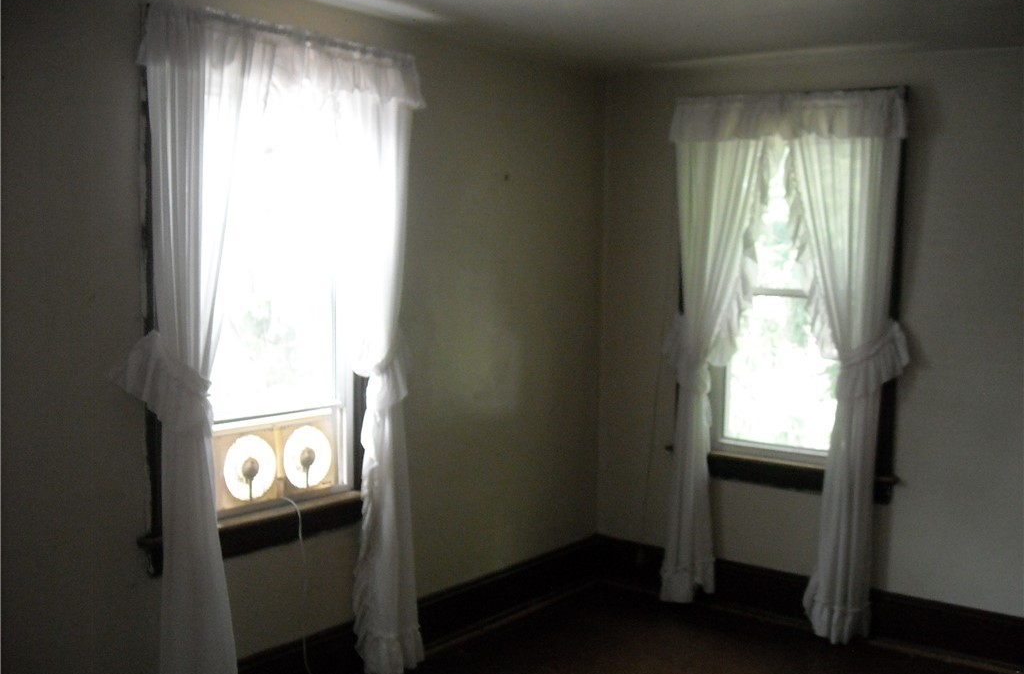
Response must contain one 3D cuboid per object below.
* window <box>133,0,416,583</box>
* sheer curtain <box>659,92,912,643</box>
[{"bbox_3d":[-0.746,-0.147,3.445,0.130,1.685,1.050,3,5,39],"label":"window"},{"bbox_3d":[1.089,0.106,4.285,1.030,2.195,0.150,3,5,39],"label":"sheer curtain"}]

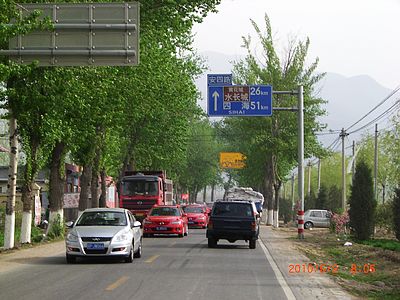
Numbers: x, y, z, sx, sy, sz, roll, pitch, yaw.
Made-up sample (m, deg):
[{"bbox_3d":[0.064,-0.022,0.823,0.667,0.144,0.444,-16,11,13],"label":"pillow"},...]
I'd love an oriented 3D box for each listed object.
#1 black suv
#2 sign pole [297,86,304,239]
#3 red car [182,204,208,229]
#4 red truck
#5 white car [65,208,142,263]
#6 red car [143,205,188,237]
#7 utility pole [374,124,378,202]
[{"bbox_3d":[1.150,2.557,46.329,1.790,1.650,4.300,0,-2,2],"label":"black suv"},{"bbox_3d":[4.225,0.518,55.000,0.240,6.340,0.240,0,-2,2],"label":"sign pole"},{"bbox_3d":[-0.420,3.594,72.725,1.770,1.440,4.580,0,-2,2],"label":"red car"},{"bbox_3d":[-3.540,3.194,88.459,2.500,3.350,8.800,0,-2,4],"label":"red truck"},{"bbox_3d":[-2.580,2.288,36.026,1.790,1.460,4.400,0,-2,2],"label":"white car"},{"bbox_3d":[-1.500,3.093,58.525,1.770,1.440,4.580,0,-2,2],"label":"red car"},{"bbox_3d":[10.043,1.680,75.000,0.190,6.300,0.190,0,-2,2],"label":"utility pole"}]

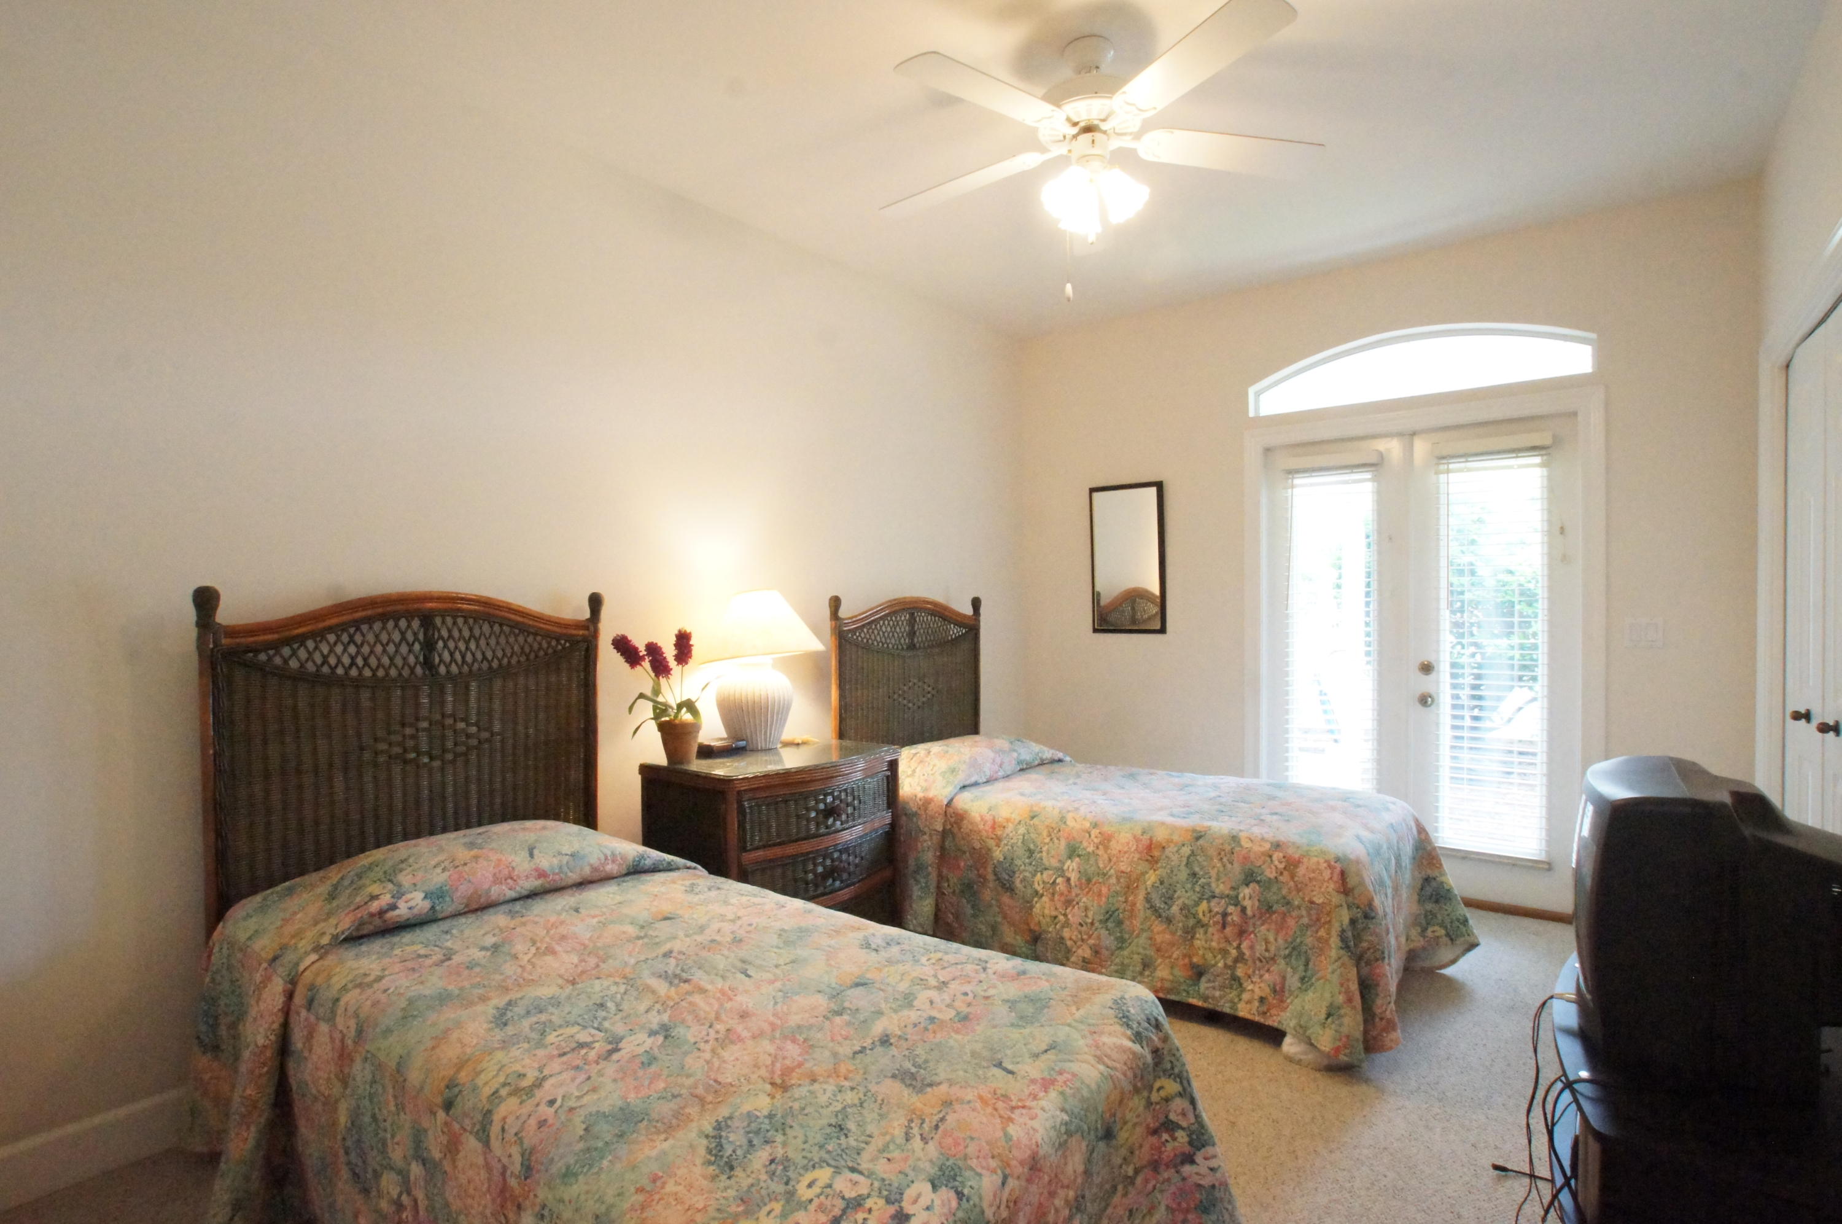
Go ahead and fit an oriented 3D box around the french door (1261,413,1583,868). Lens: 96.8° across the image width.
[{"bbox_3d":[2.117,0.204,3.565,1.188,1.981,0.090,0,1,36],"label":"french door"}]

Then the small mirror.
[{"bbox_3d":[1.074,-0.276,4.270,0.401,0.777,0.030,0,1,36],"label":"small mirror"}]

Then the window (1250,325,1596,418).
[{"bbox_3d":[2.106,-1.070,3.556,1.278,0.289,0.090,0,1,36],"label":"window"}]

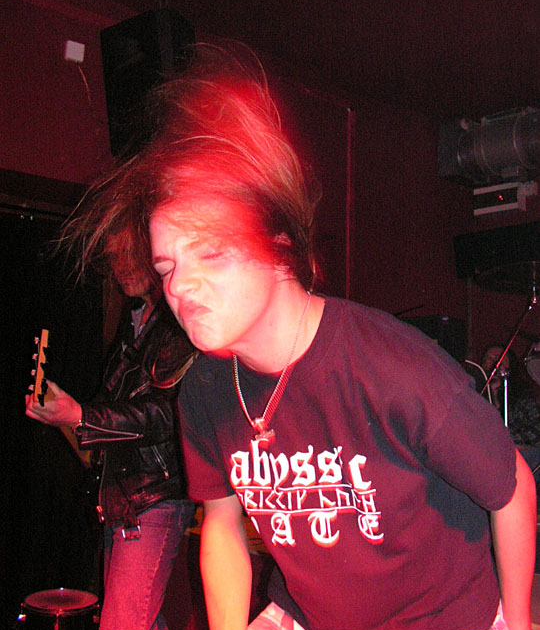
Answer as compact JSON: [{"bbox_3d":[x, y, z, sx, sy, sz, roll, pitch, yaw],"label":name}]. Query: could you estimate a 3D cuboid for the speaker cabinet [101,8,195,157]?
[{"bbox_3d":[-0.500,-1.029,3.451,0.395,0.580,0.310,-3,3,35],"label":"speaker cabinet"}]

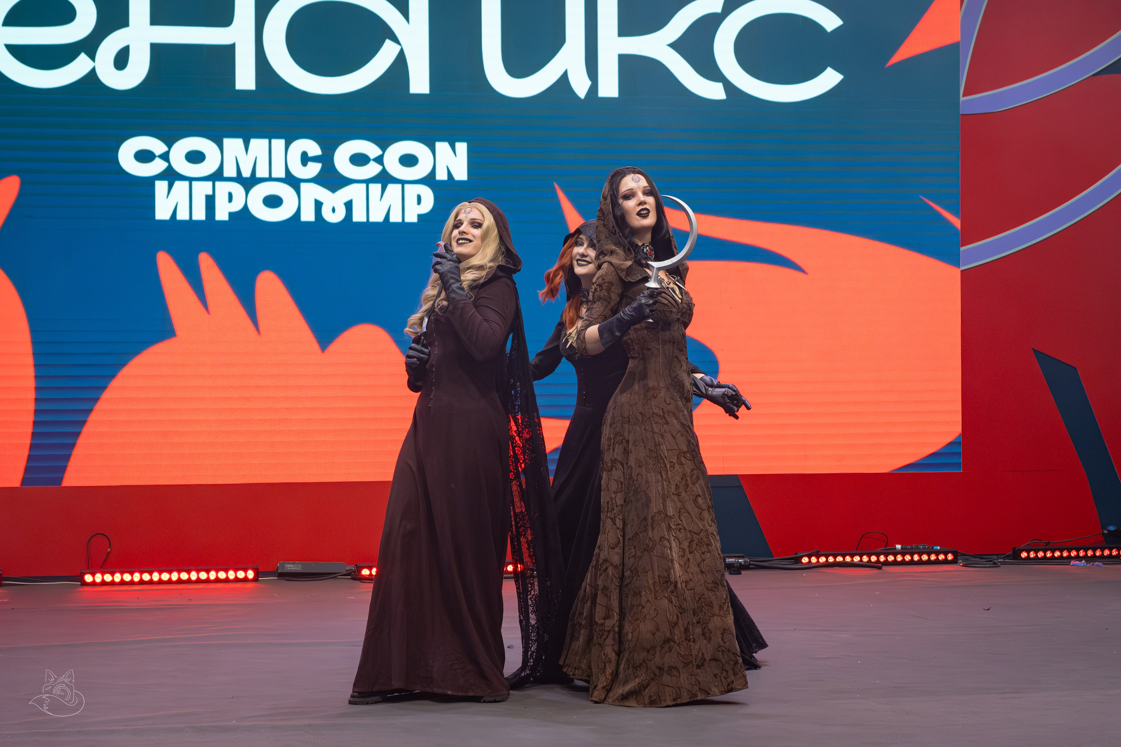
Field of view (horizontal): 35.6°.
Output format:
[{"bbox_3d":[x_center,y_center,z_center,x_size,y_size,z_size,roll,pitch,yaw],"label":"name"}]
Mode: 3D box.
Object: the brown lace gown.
[{"bbox_3d":[0.332,0.363,6.150,0.650,1.530,0.610,0,0,38],"label":"brown lace gown"}]

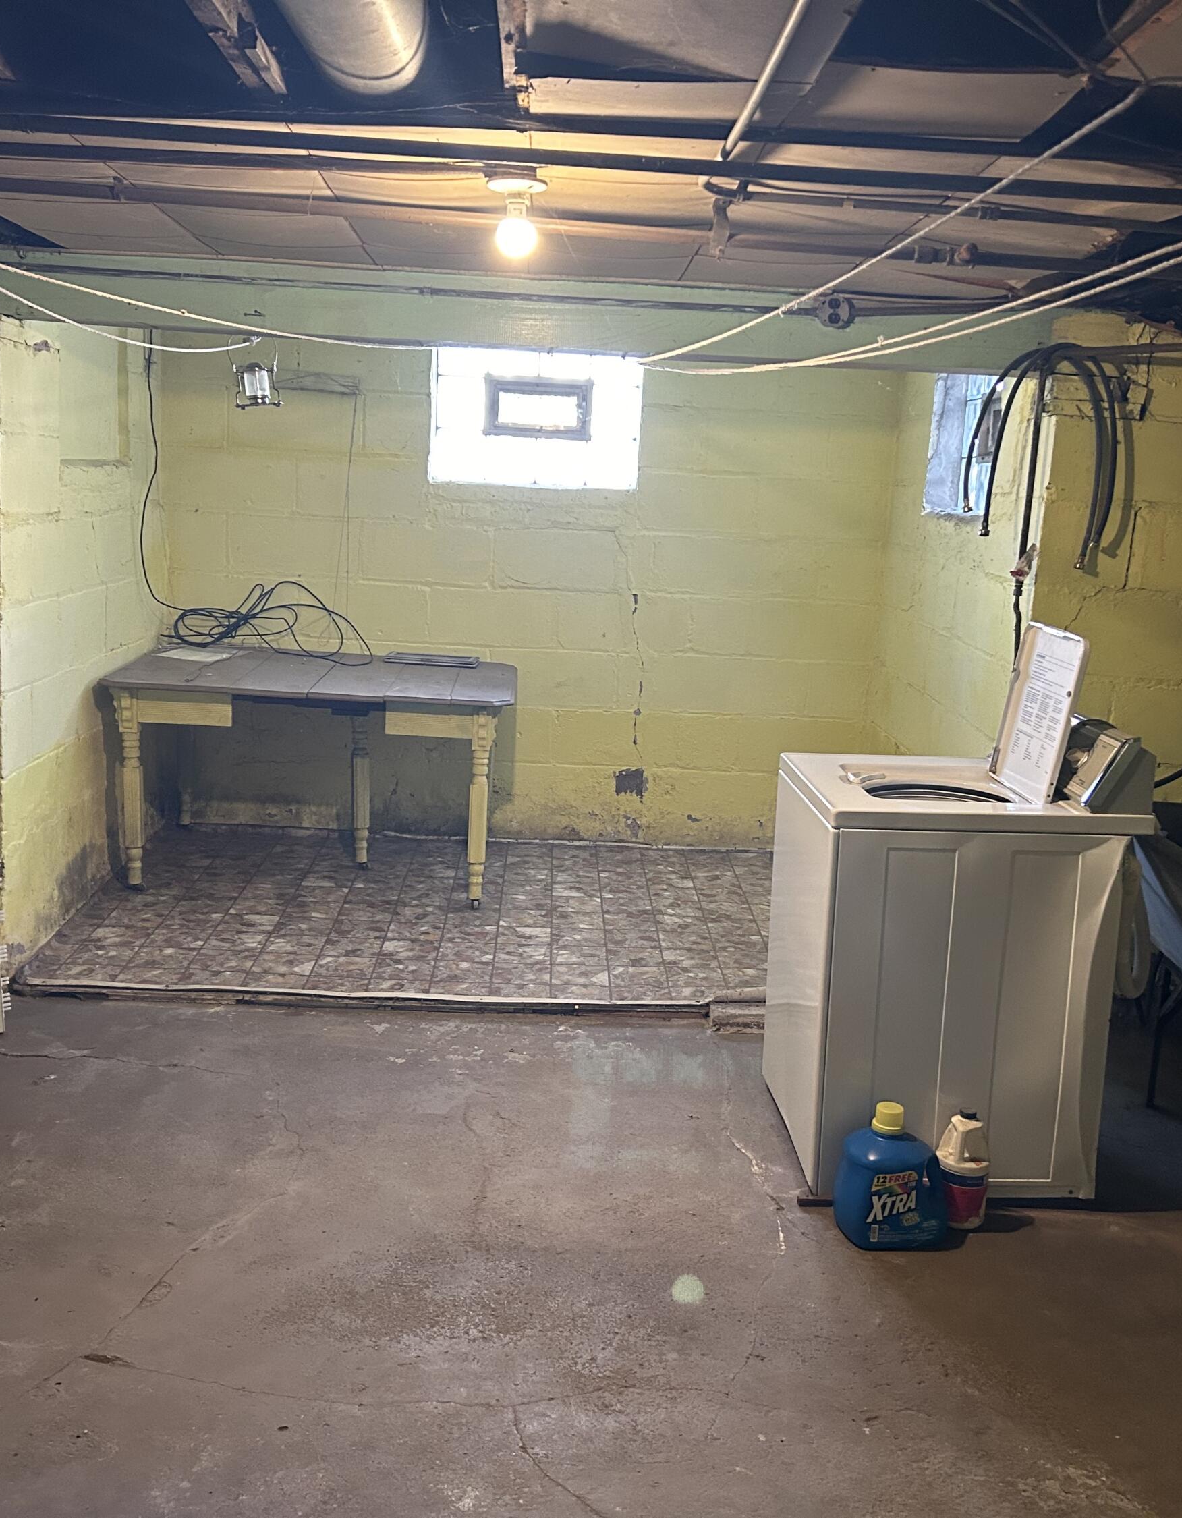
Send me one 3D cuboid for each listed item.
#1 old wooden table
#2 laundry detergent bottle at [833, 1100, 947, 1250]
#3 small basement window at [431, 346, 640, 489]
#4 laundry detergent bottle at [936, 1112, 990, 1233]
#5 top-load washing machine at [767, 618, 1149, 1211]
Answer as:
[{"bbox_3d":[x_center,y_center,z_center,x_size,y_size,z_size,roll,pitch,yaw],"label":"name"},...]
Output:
[{"bbox_3d":[-1.030,0.045,5.750,1.420,0.760,1.080,2,10,-2],"label":"old wooden table"},{"bbox_3d":[0.646,0.894,3.290,0.232,0.290,0.130,4,10,7],"label":"laundry detergent bottle"},{"bbox_3d":[-0.220,-1.360,5.969,0.820,0.560,0.100,2,10,-2],"label":"small basement window"},{"bbox_3d":[0.826,0.905,3.381,0.110,0.250,0.108,4,11,9],"label":"laundry detergent bottle"},{"bbox_3d":[0.859,0.320,3.694,0.705,1.290,0.690,2,10,-3],"label":"top-load washing machine"}]

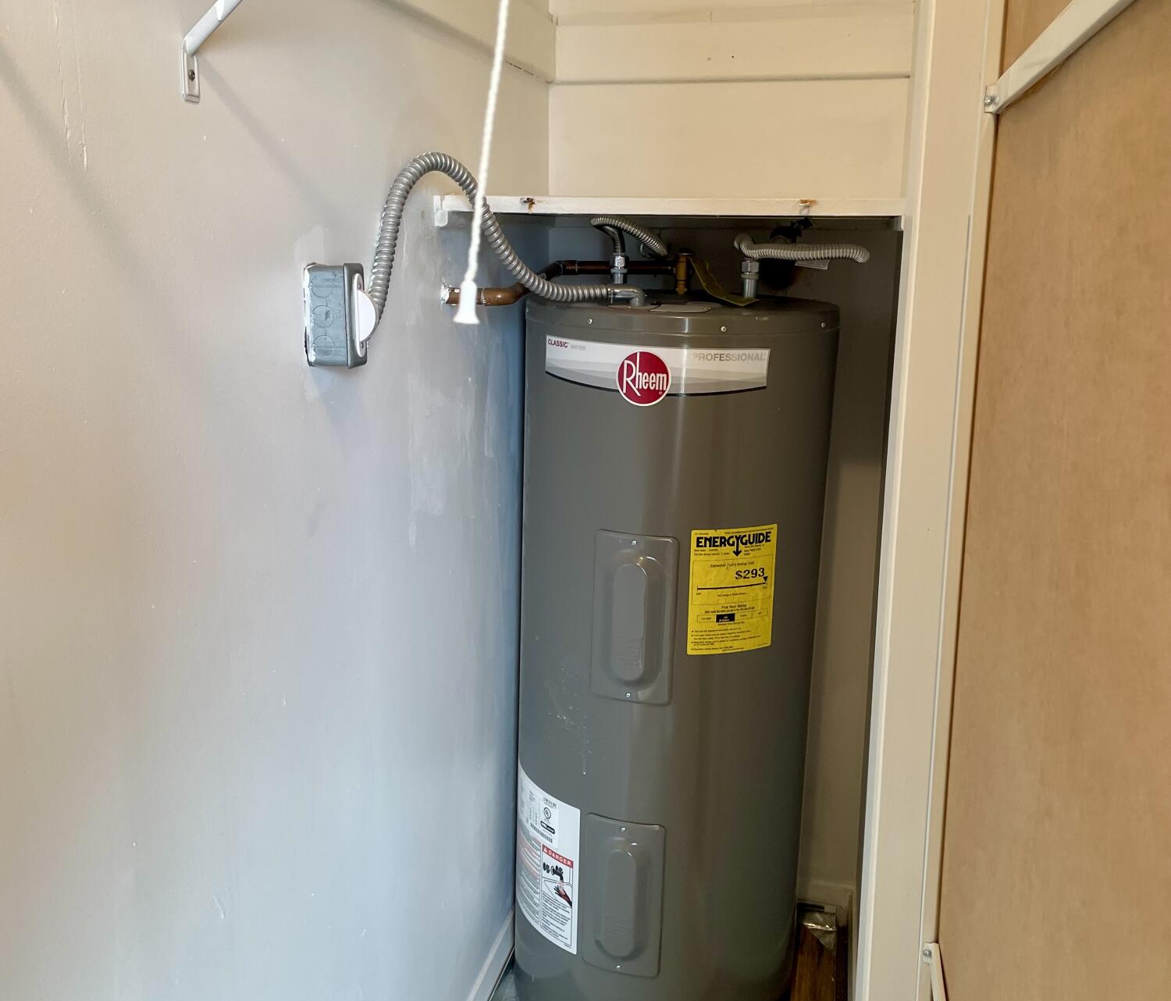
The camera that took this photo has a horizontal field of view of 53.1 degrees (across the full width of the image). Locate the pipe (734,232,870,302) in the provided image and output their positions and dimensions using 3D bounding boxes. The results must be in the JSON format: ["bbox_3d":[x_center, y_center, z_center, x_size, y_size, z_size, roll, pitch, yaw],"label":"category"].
[{"bbox_3d":[0.333,-0.360,1.809,0.205,0.105,0.120,3,14,12],"label":"pipe"}]

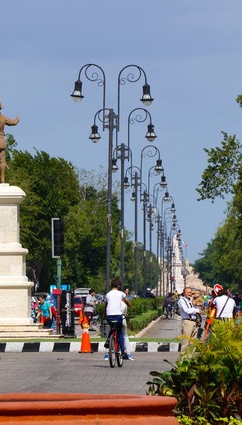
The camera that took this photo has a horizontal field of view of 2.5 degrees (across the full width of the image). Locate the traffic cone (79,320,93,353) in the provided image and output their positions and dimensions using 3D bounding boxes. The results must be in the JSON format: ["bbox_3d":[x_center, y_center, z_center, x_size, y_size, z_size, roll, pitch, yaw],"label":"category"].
[{"bbox_3d":[-0.868,3.101,139.000,0.370,0.920,0.370,0,-1,0],"label":"traffic cone"}]

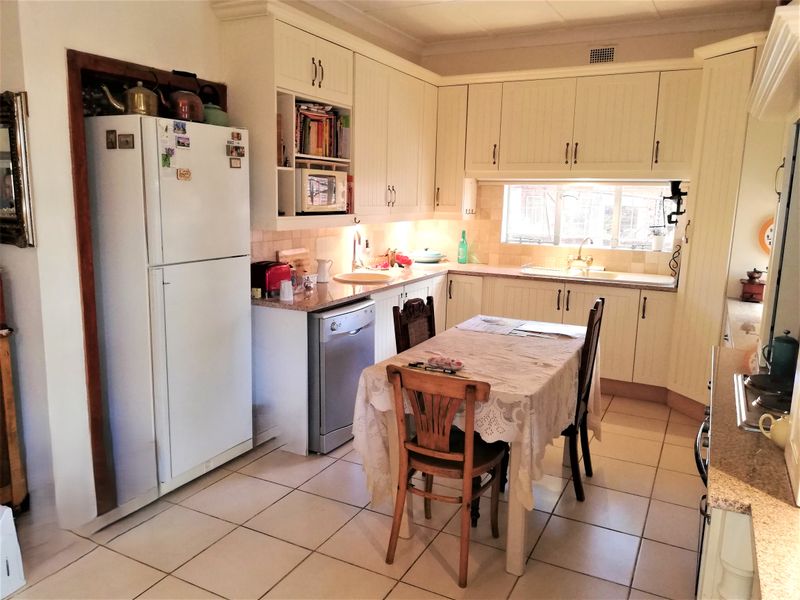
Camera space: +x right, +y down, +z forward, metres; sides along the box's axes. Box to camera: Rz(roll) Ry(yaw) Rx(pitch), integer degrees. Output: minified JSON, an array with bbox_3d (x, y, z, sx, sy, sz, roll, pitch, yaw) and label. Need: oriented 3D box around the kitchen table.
[{"bbox_3d":[0.482,0.617,3.159,0.780,0.775,1.450,6,11,27],"label":"kitchen table"}]

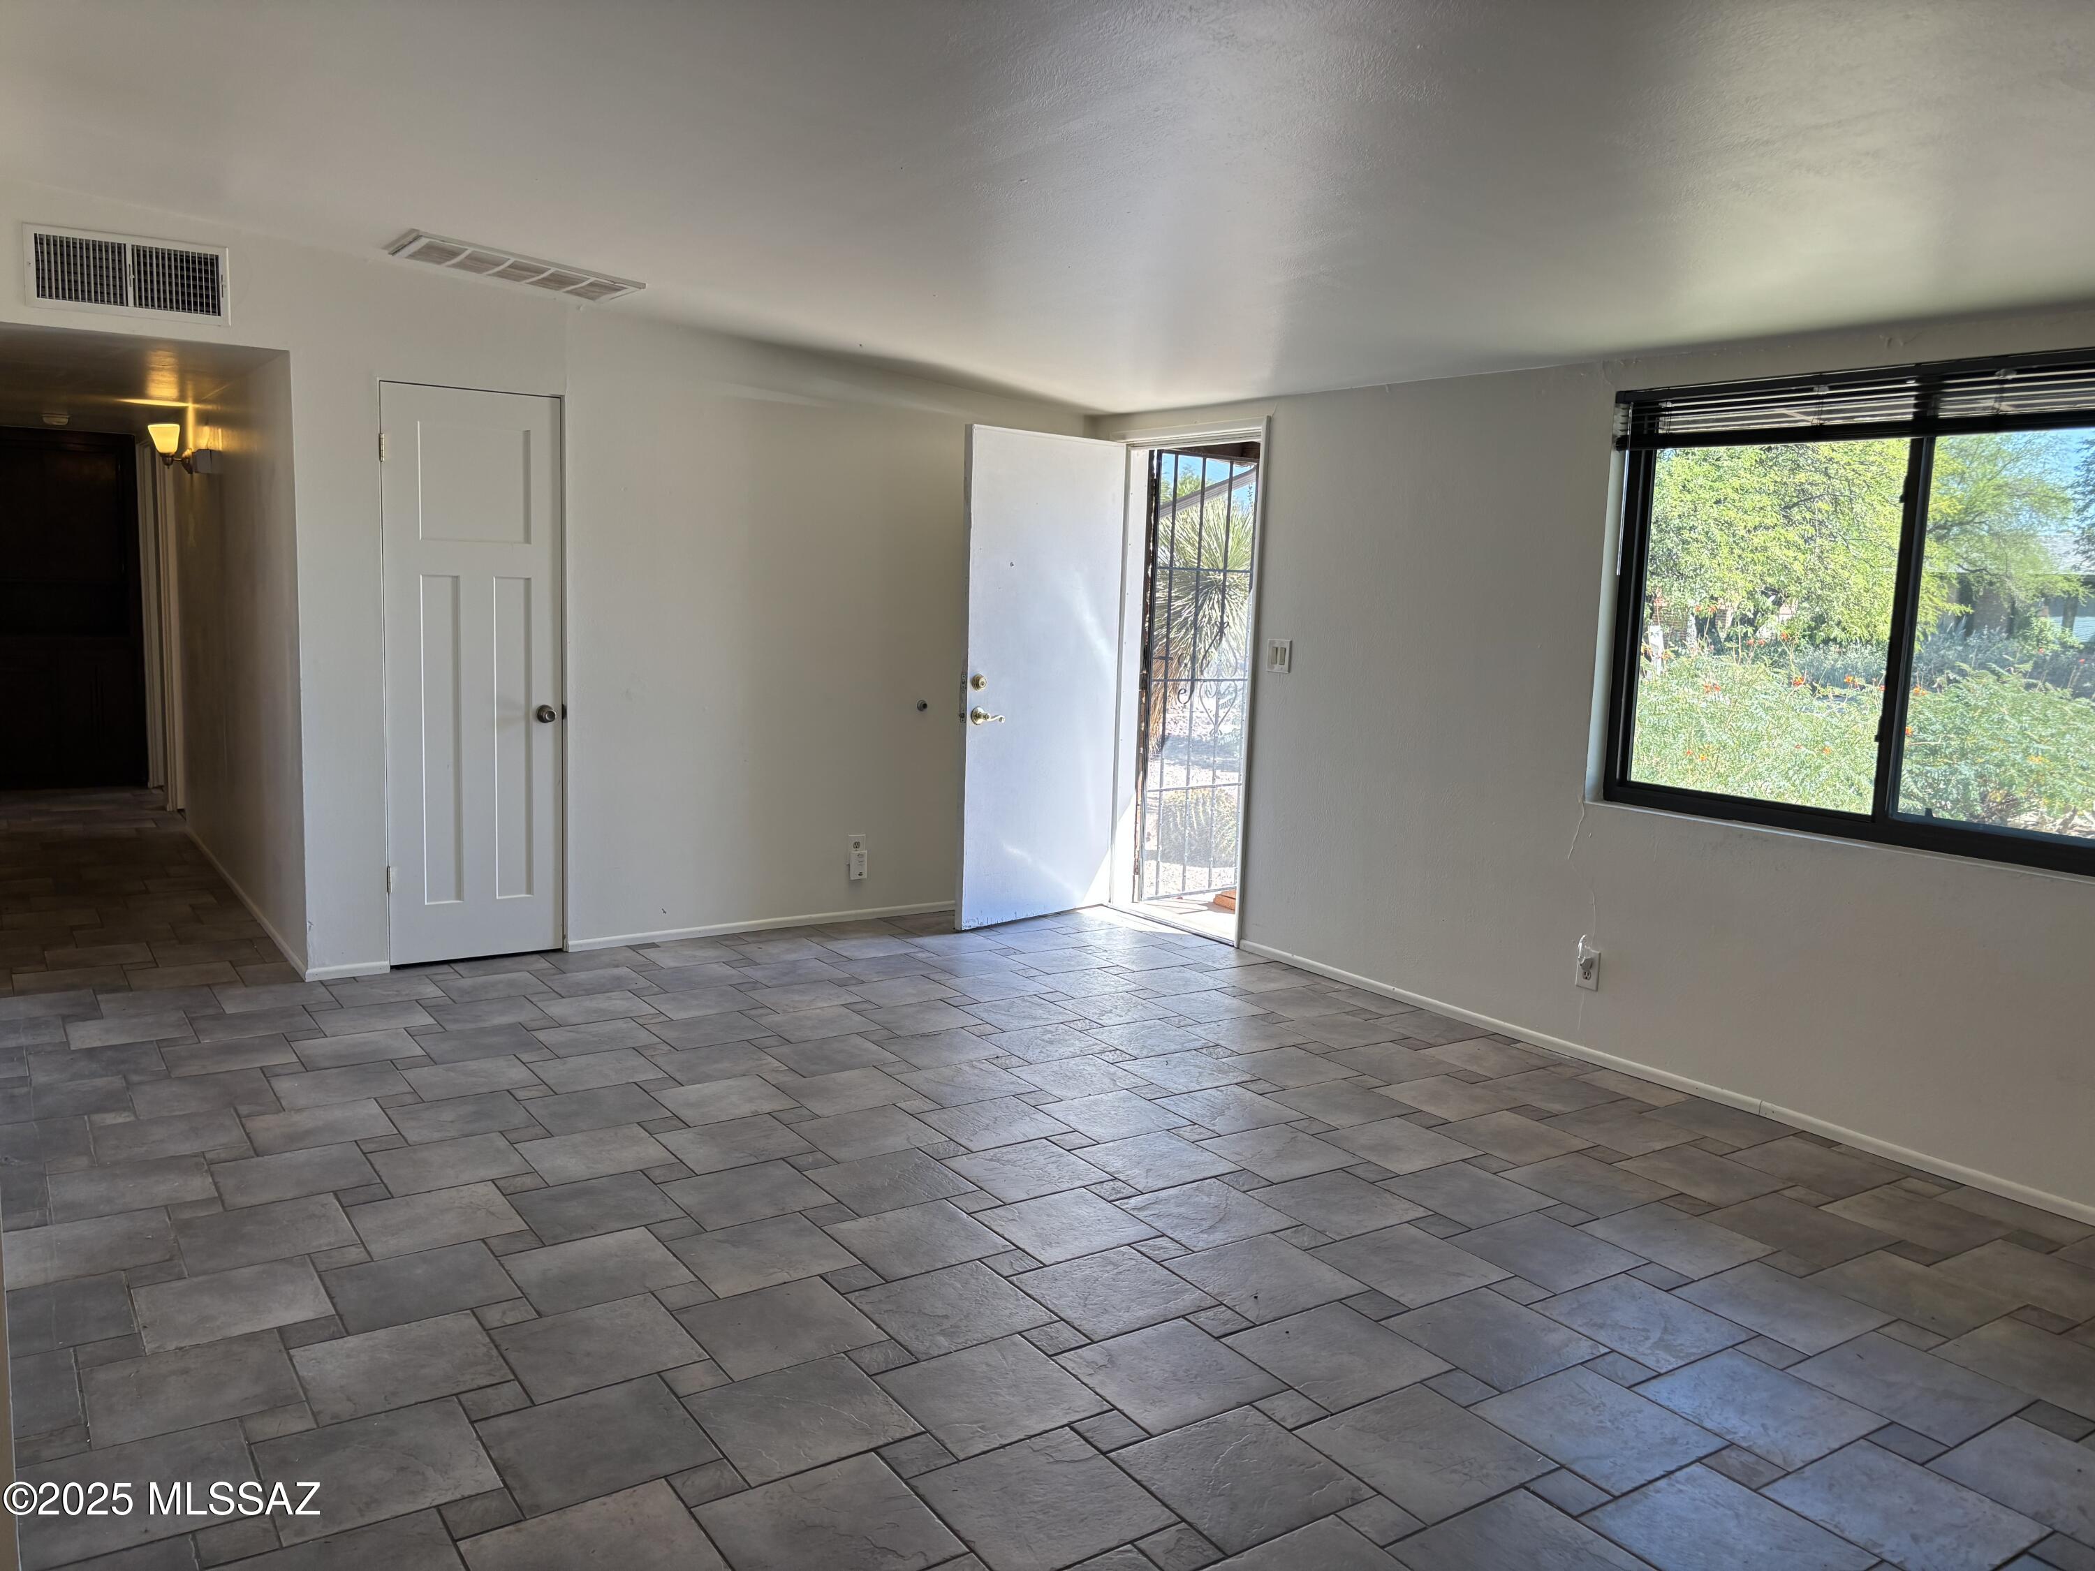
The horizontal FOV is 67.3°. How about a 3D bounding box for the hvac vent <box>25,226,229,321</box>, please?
[{"bbox_3d":[-2.865,-1.592,4.920,0.553,0.242,0.025,-3,9,-34],"label":"hvac vent"}]

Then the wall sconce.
[{"bbox_3d":[-4.110,-1.585,7.392,0.180,0.230,0.140,-3,9,-34],"label":"wall sconce"}]

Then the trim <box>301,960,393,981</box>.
[{"bbox_3d":[-2.466,0.653,5.556,0.278,0.040,0.013,-3,9,-34],"label":"trim"}]

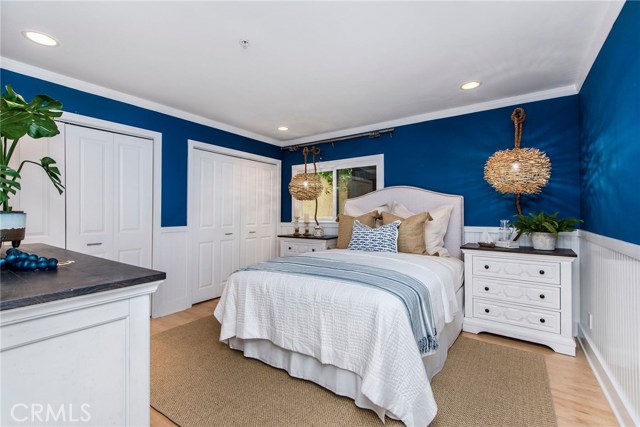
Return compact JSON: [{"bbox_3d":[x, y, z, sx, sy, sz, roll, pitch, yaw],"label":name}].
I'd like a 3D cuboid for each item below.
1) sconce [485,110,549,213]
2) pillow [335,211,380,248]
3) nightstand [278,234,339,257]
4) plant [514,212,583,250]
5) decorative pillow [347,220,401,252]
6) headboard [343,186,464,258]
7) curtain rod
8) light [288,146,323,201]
[{"bbox_3d":[1.951,-0.527,2.822,0.540,1.070,0.540,0,0,35],"label":"sconce"},{"bbox_3d":[0.510,0.228,3.723,0.540,0.500,0.170,0,-20,35],"label":"pillow"},{"bbox_3d":[-0.132,0.768,4.178,0.885,0.855,0.460,0,0,35],"label":"nightstand"},{"bbox_3d":[2.172,0.166,2.738,0.530,0.370,0.430,0,0,35],"label":"plant"},{"bbox_3d":[0.663,0.278,3.429,0.610,0.400,0.160,0,-24,35],"label":"decorative pillow"},{"bbox_3d":[1.026,0.399,3.742,1.580,1.500,0.100,0,0,35],"label":"headboard"},{"bbox_3d":[0.167,-1.089,4.348,2.020,0.090,0.110,0,0,35],"label":"curtain rod"},{"bbox_3d":[-0.205,-0.620,4.354,0.530,0.850,0.530,0,0,0],"label":"light"}]

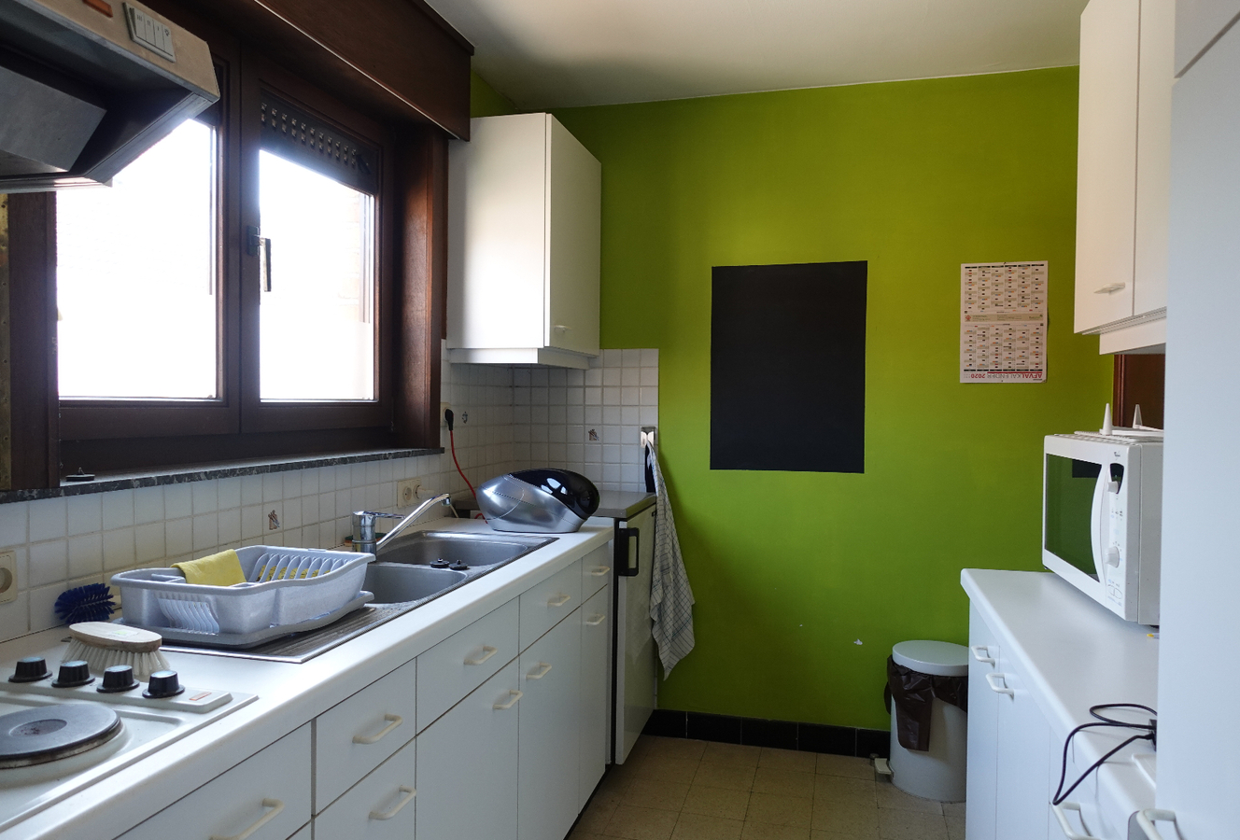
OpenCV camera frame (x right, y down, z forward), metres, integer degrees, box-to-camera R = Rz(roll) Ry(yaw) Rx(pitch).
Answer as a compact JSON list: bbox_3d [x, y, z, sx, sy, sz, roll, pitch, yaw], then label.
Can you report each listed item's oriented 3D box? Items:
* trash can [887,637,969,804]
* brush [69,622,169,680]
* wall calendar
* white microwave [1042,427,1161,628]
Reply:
[{"bbox_3d":[1.059,1.013,2.858,0.337,0.452,0.305,1,1,14],"label":"trash can"},{"bbox_3d":[-0.702,0.319,1.179,0.165,0.053,0.071,1,1,14],"label":"brush"},{"bbox_3d":[1.339,-0.340,2.932,0.280,0.419,0.008,1,1,14],"label":"wall calendar"},{"bbox_3d":[1.133,0.198,1.672,0.405,0.319,0.564,1,1,14],"label":"white microwave"}]

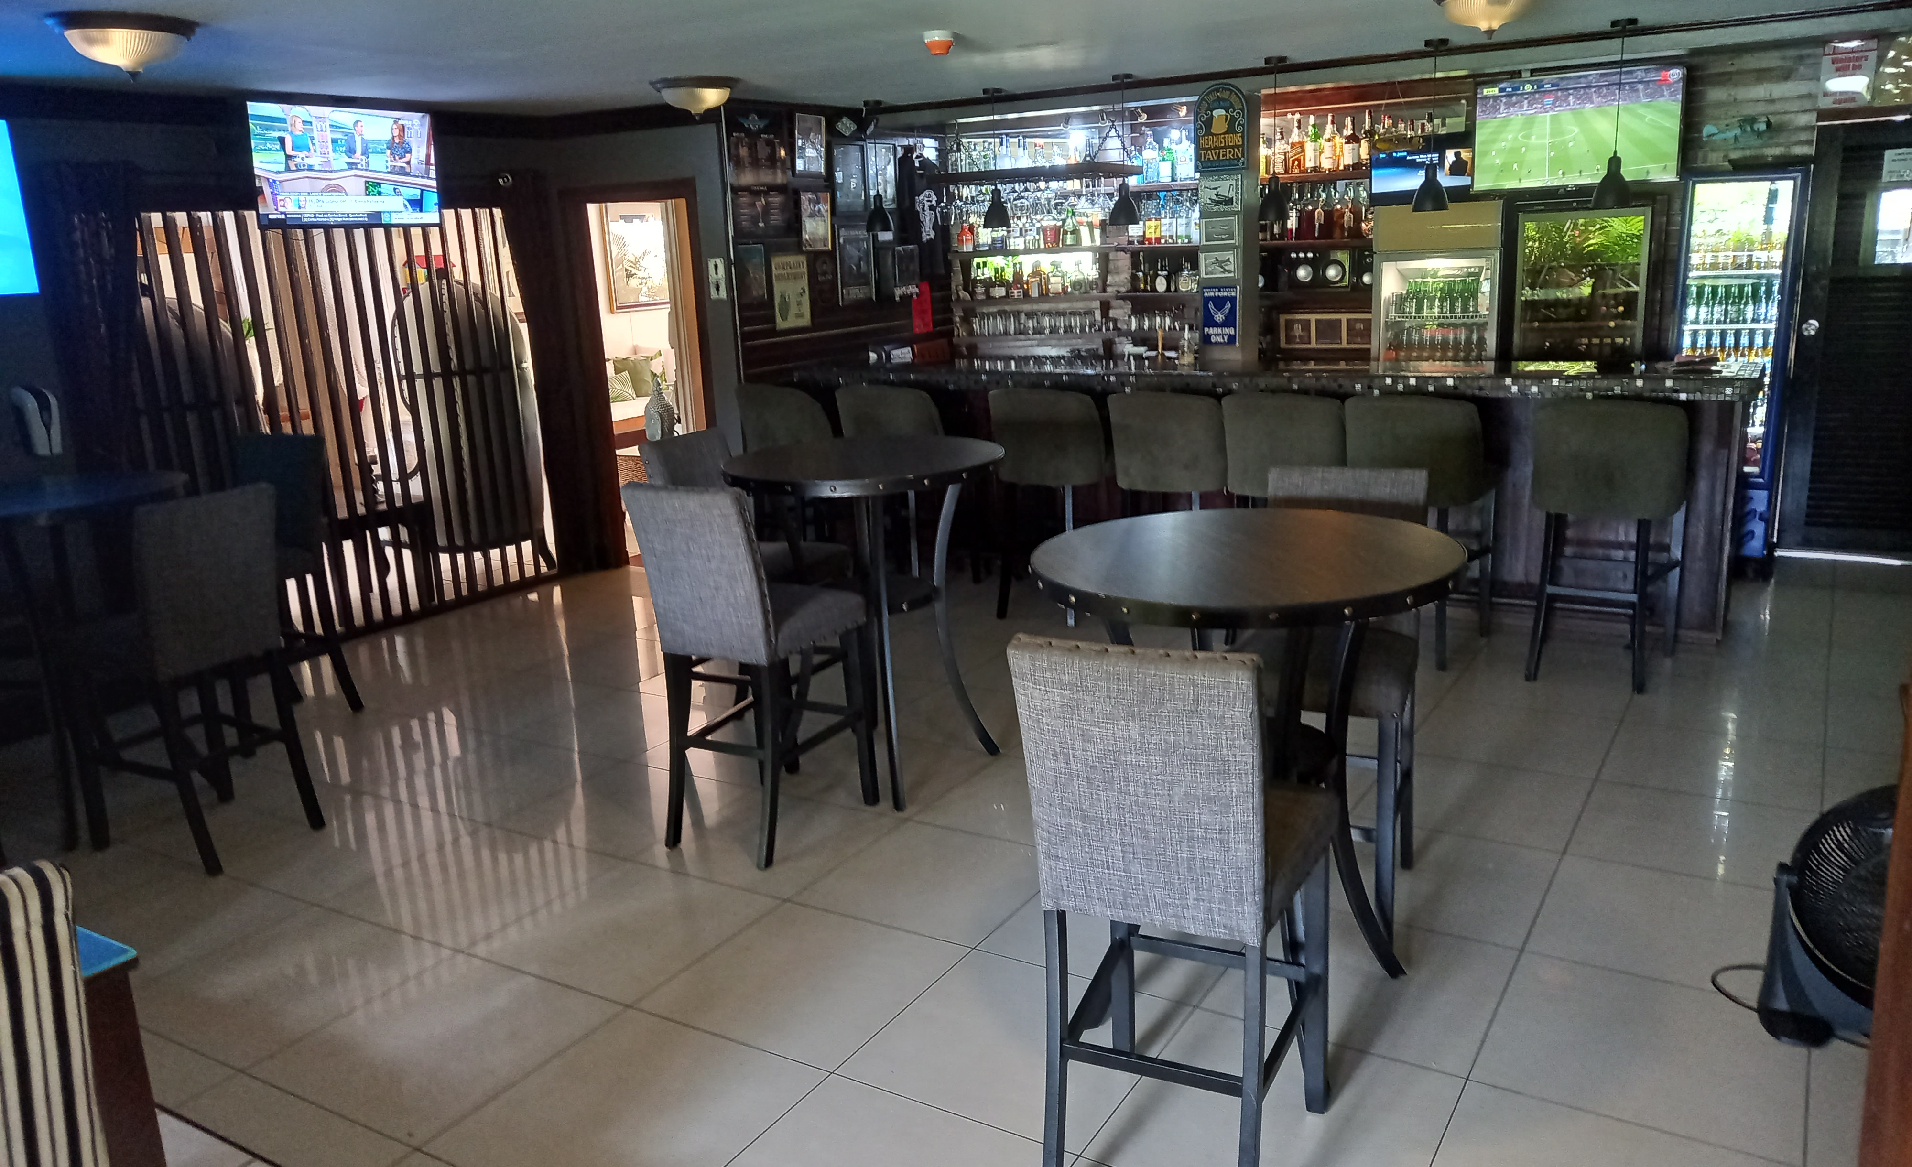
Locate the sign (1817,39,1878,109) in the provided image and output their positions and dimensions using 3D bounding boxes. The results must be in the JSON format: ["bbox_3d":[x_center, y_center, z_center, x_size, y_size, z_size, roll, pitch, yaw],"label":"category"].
[{"bbox_3d":[4.137,-2.361,6.400,0.205,0.300,0.015,6,16,31],"label":"sign"}]

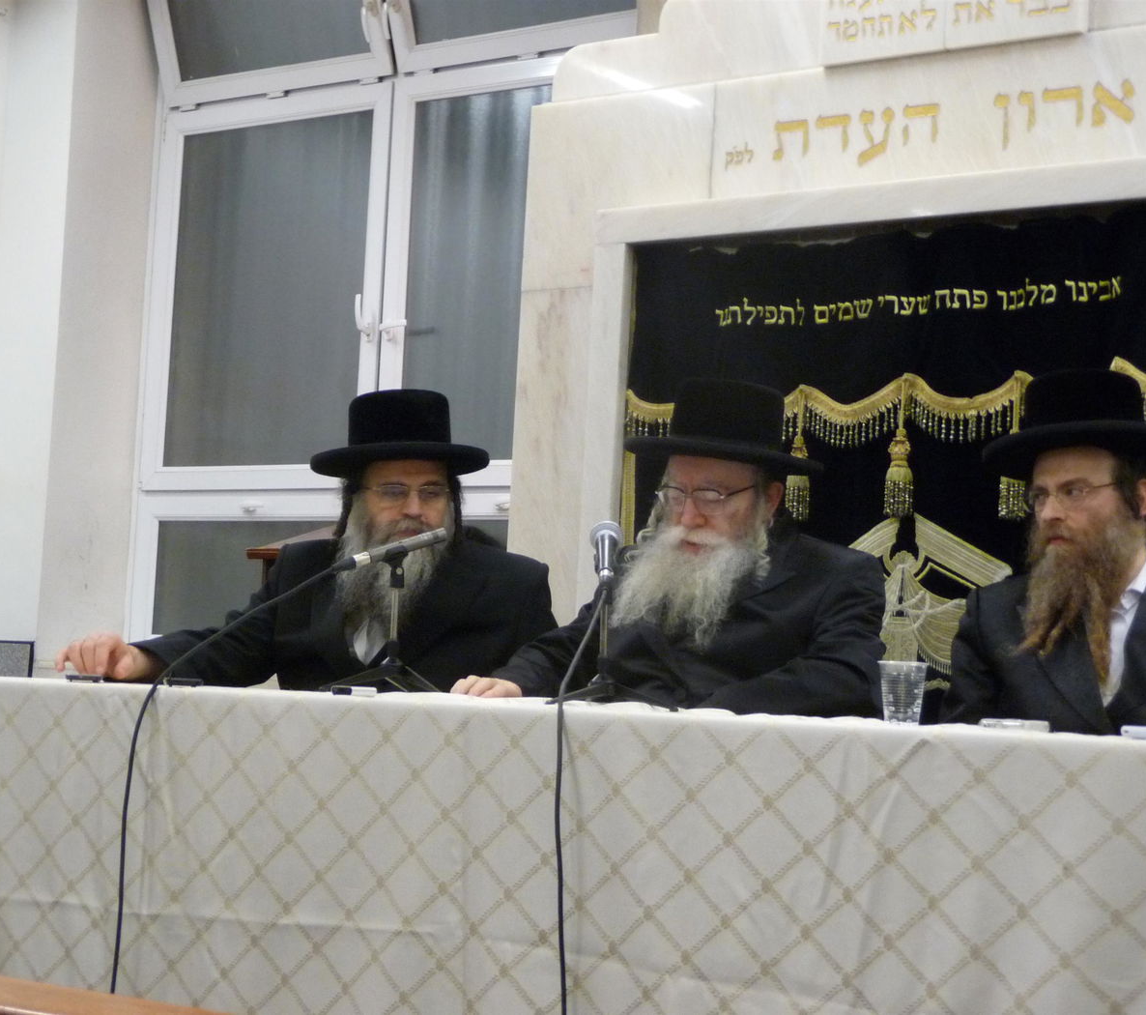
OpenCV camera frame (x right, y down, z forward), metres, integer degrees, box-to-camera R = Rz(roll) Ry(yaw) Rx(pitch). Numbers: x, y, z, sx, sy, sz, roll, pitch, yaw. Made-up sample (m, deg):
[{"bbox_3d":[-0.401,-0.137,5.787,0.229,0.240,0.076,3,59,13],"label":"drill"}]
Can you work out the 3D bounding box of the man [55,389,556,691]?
[{"bbox_3d":[-0.496,0.424,4.404,0.740,1.369,0.850,1,-5,24],"label":"man"}]

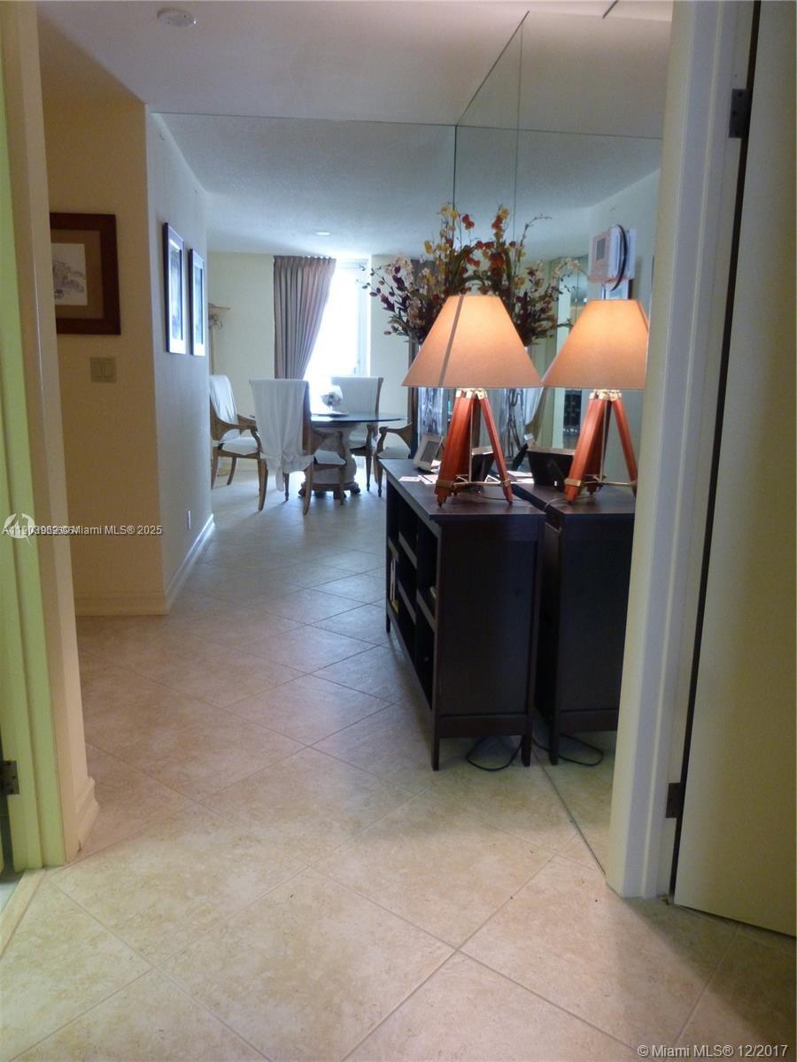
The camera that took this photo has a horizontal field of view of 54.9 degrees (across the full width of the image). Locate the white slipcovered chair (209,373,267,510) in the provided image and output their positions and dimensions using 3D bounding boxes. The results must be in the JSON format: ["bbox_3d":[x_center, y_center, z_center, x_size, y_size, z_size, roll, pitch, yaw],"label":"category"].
[{"bbox_3d":[-1.618,-0.959,7.648,0.644,1.148,0.595,3,12,7],"label":"white slipcovered chair"}]

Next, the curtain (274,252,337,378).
[{"bbox_3d":[-1.044,-1.784,8.621,0.690,2.424,0.130,0,12,-7],"label":"curtain"}]

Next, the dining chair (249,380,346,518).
[{"bbox_3d":[-0.909,-0.781,6.985,0.620,1.150,0.680,6,13,21],"label":"dining chair"}]

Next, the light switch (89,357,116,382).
[{"bbox_3d":[-1.423,-0.776,3.704,0.115,0.115,0.010,0,12,-7],"label":"light switch"}]

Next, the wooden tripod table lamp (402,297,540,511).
[{"bbox_3d":[0.235,-0.407,2.425,0.437,0.637,0.437,-1,11,-7],"label":"wooden tripod table lamp"}]

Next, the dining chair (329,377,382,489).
[{"bbox_3d":[-0.532,-1.070,8.380,0.620,1.160,0.680,4,12,16],"label":"dining chair"}]

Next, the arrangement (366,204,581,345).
[{"bbox_3d":[0.295,-1.088,3.296,0.790,0.570,0.460,0,12,-7],"label":"arrangement"}]

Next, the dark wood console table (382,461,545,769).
[{"bbox_3d":[0.171,0.207,3.040,0.364,0.820,1.446,0,12,-7],"label":"dark wood console table"}]

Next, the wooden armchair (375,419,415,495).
[{"bbox_3d":[0.166,-0.955,7.911,0.680,1.150,0.630,3,12,10],"label":"wooden armchair"}]

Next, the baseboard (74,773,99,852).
[{"bbox_3d":[-0.840,0.746,2.041,0.027,0.122,0.225,0,12,-7],"label":"baseboard"}]

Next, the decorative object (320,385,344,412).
[{"bbox_3d":[-0.663,-1.316,7.686,0.225,0.273,0.219,0,12,-7],"label":"decorative object"}]

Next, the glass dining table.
[{"bbox_3d":[-0.696,-0.760,7.821,1.550,0.775,1.550,0,12,-7],"label":"glass dining table"}]

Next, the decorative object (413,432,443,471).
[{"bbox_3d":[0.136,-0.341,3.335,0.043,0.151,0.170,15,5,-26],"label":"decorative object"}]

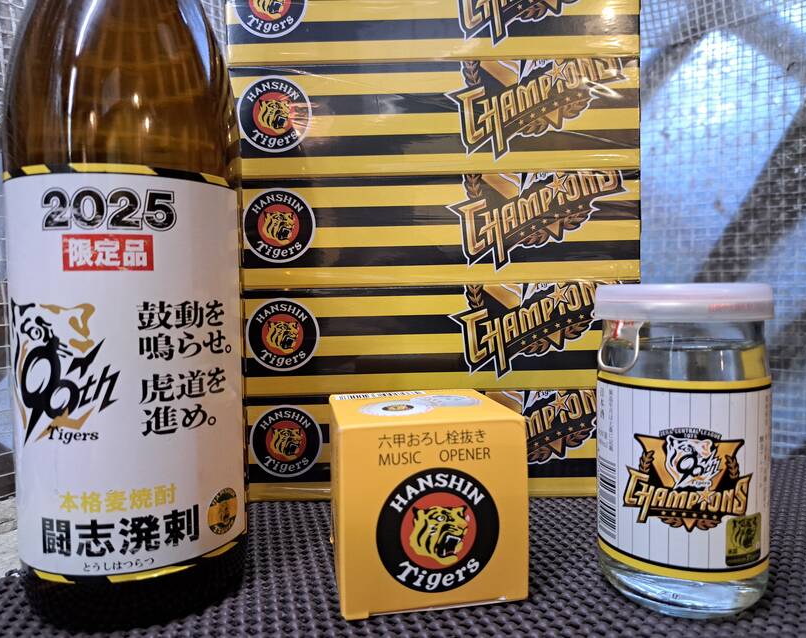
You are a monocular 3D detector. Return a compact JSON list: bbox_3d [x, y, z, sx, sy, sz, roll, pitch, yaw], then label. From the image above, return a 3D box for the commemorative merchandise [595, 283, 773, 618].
[{"bbox_3d":[0.099,0.042,0.212,0.057,0.109,0.057,0,3,23],"label":"commemorative merchandise"}]

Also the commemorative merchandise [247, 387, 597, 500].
[{"bbox_3d":[0.022,0.062,0.380,0.203,0.055,0.150,-1,2,1],"label":"commemorative merchandise"}]

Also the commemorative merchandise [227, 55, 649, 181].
[{"bbox_3d":[0.019,-0.105,0.373,0.203,0.055,0.150,-1,2,1],"label":"commemorative merchandise"}]

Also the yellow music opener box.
[{"bbox_3d":[0.006,0.065,0.229,0.064,0.064,0.063,-1,2,-10],"label":"yellow music opener box"}]

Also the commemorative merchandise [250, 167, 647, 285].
[{"bbox_3d":[0.020,-0.049,0.375,0.203,0.055,0.150,-1,2,1],"label":"commemorative merchandise"}]

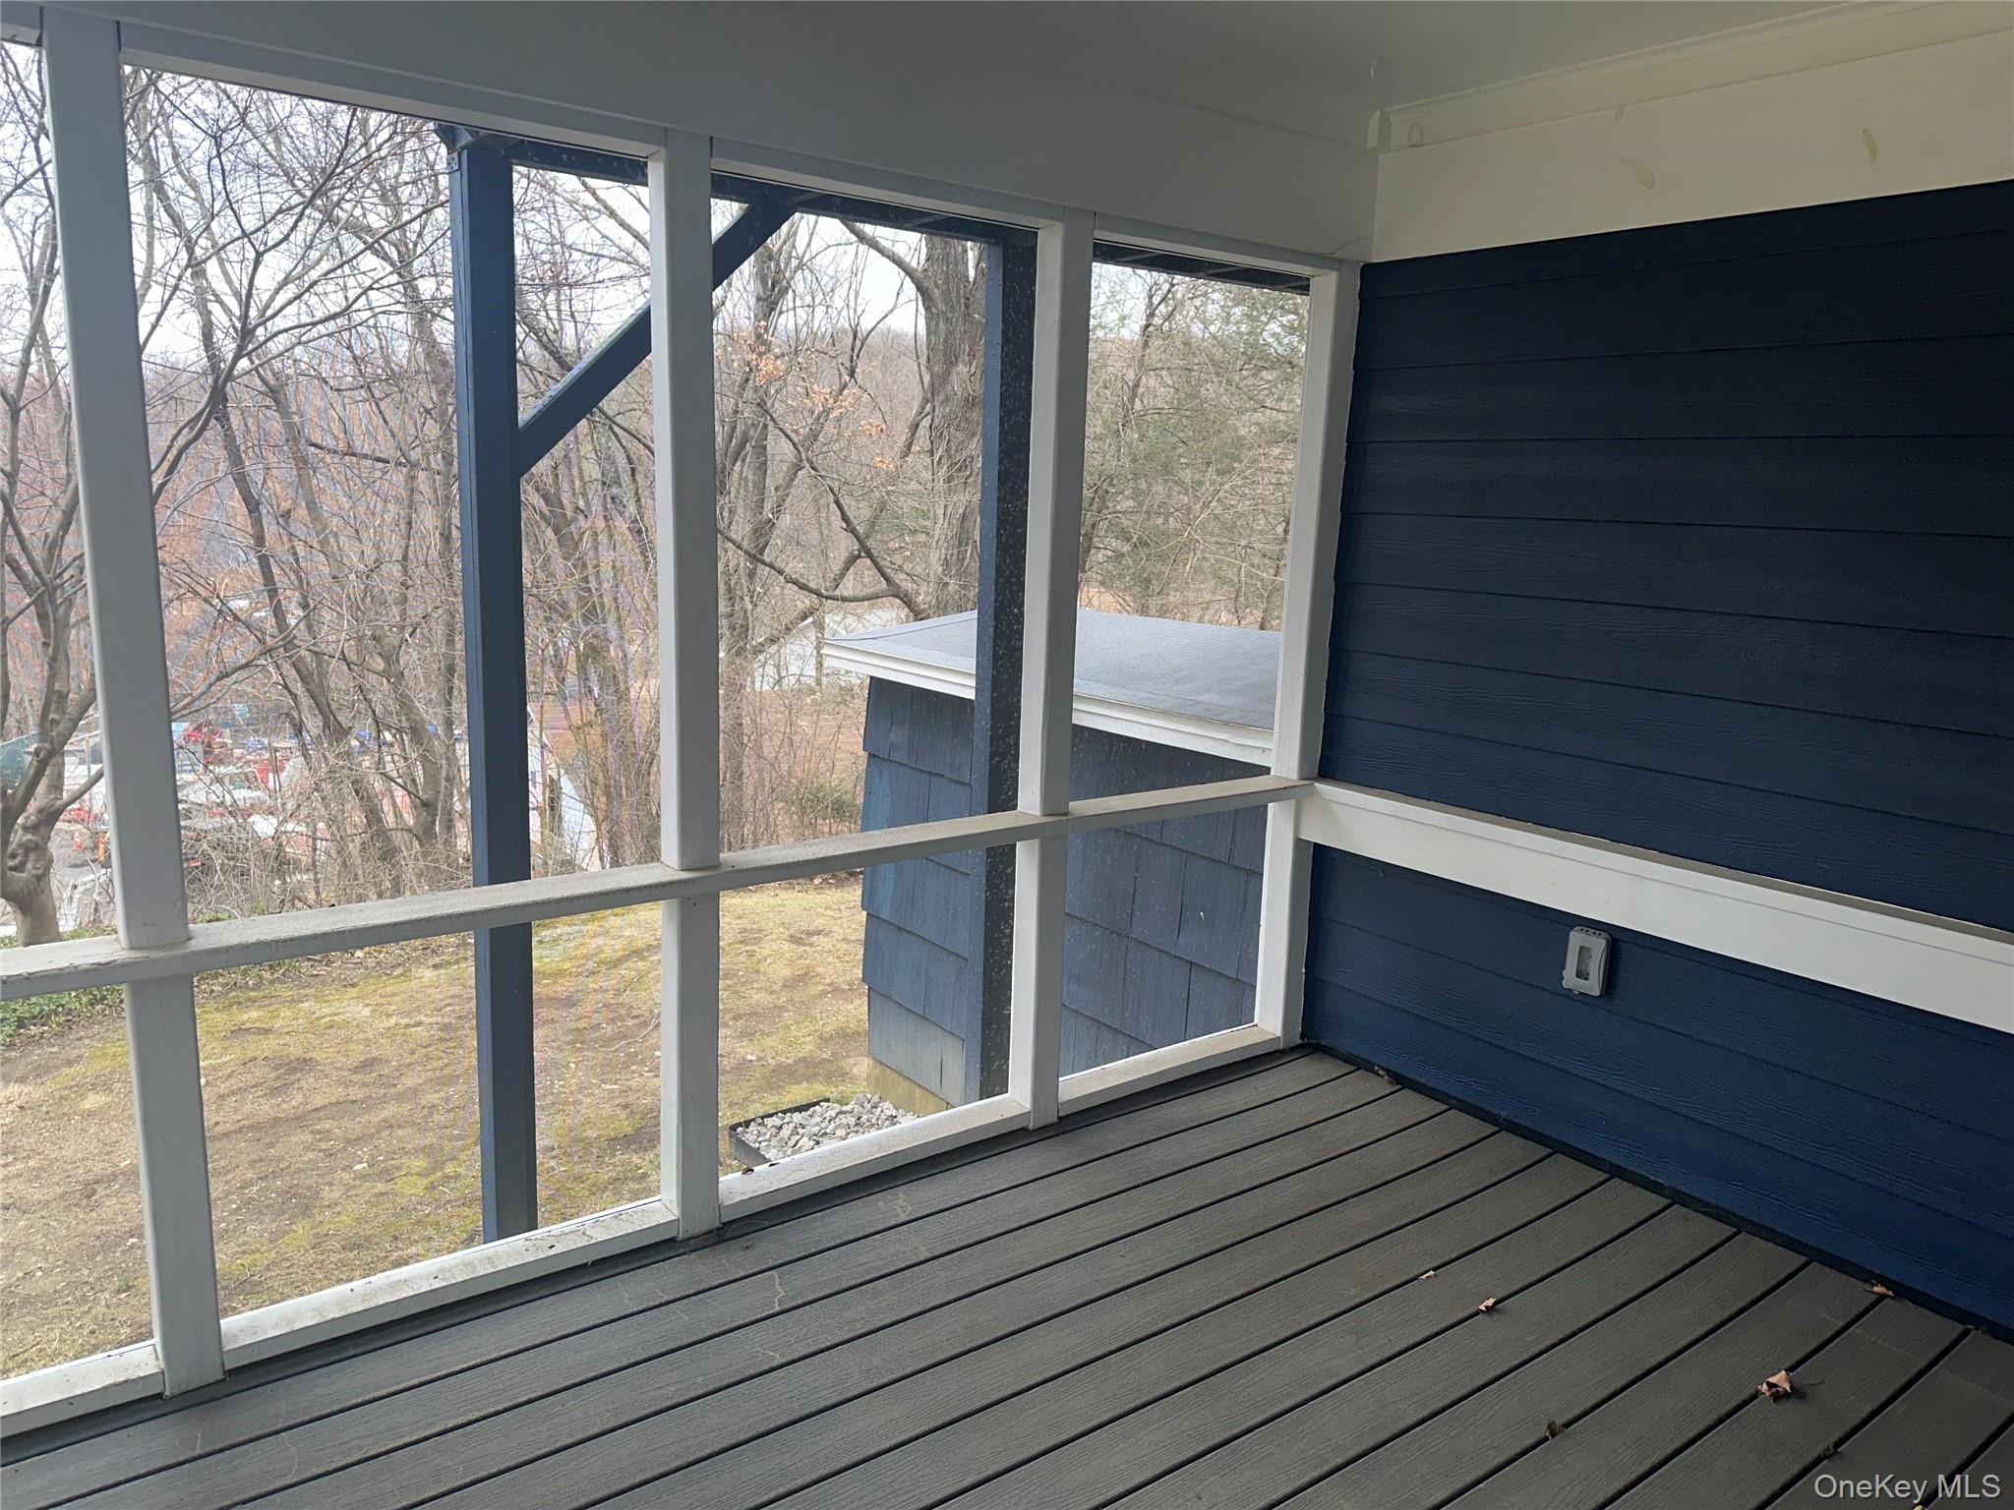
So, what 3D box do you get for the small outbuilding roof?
[{"bbox_3d":[0.550,-0.372,5.543,1.280,0.300,2.896,-6,13,-36],"label":"small outbuilding roof"}]

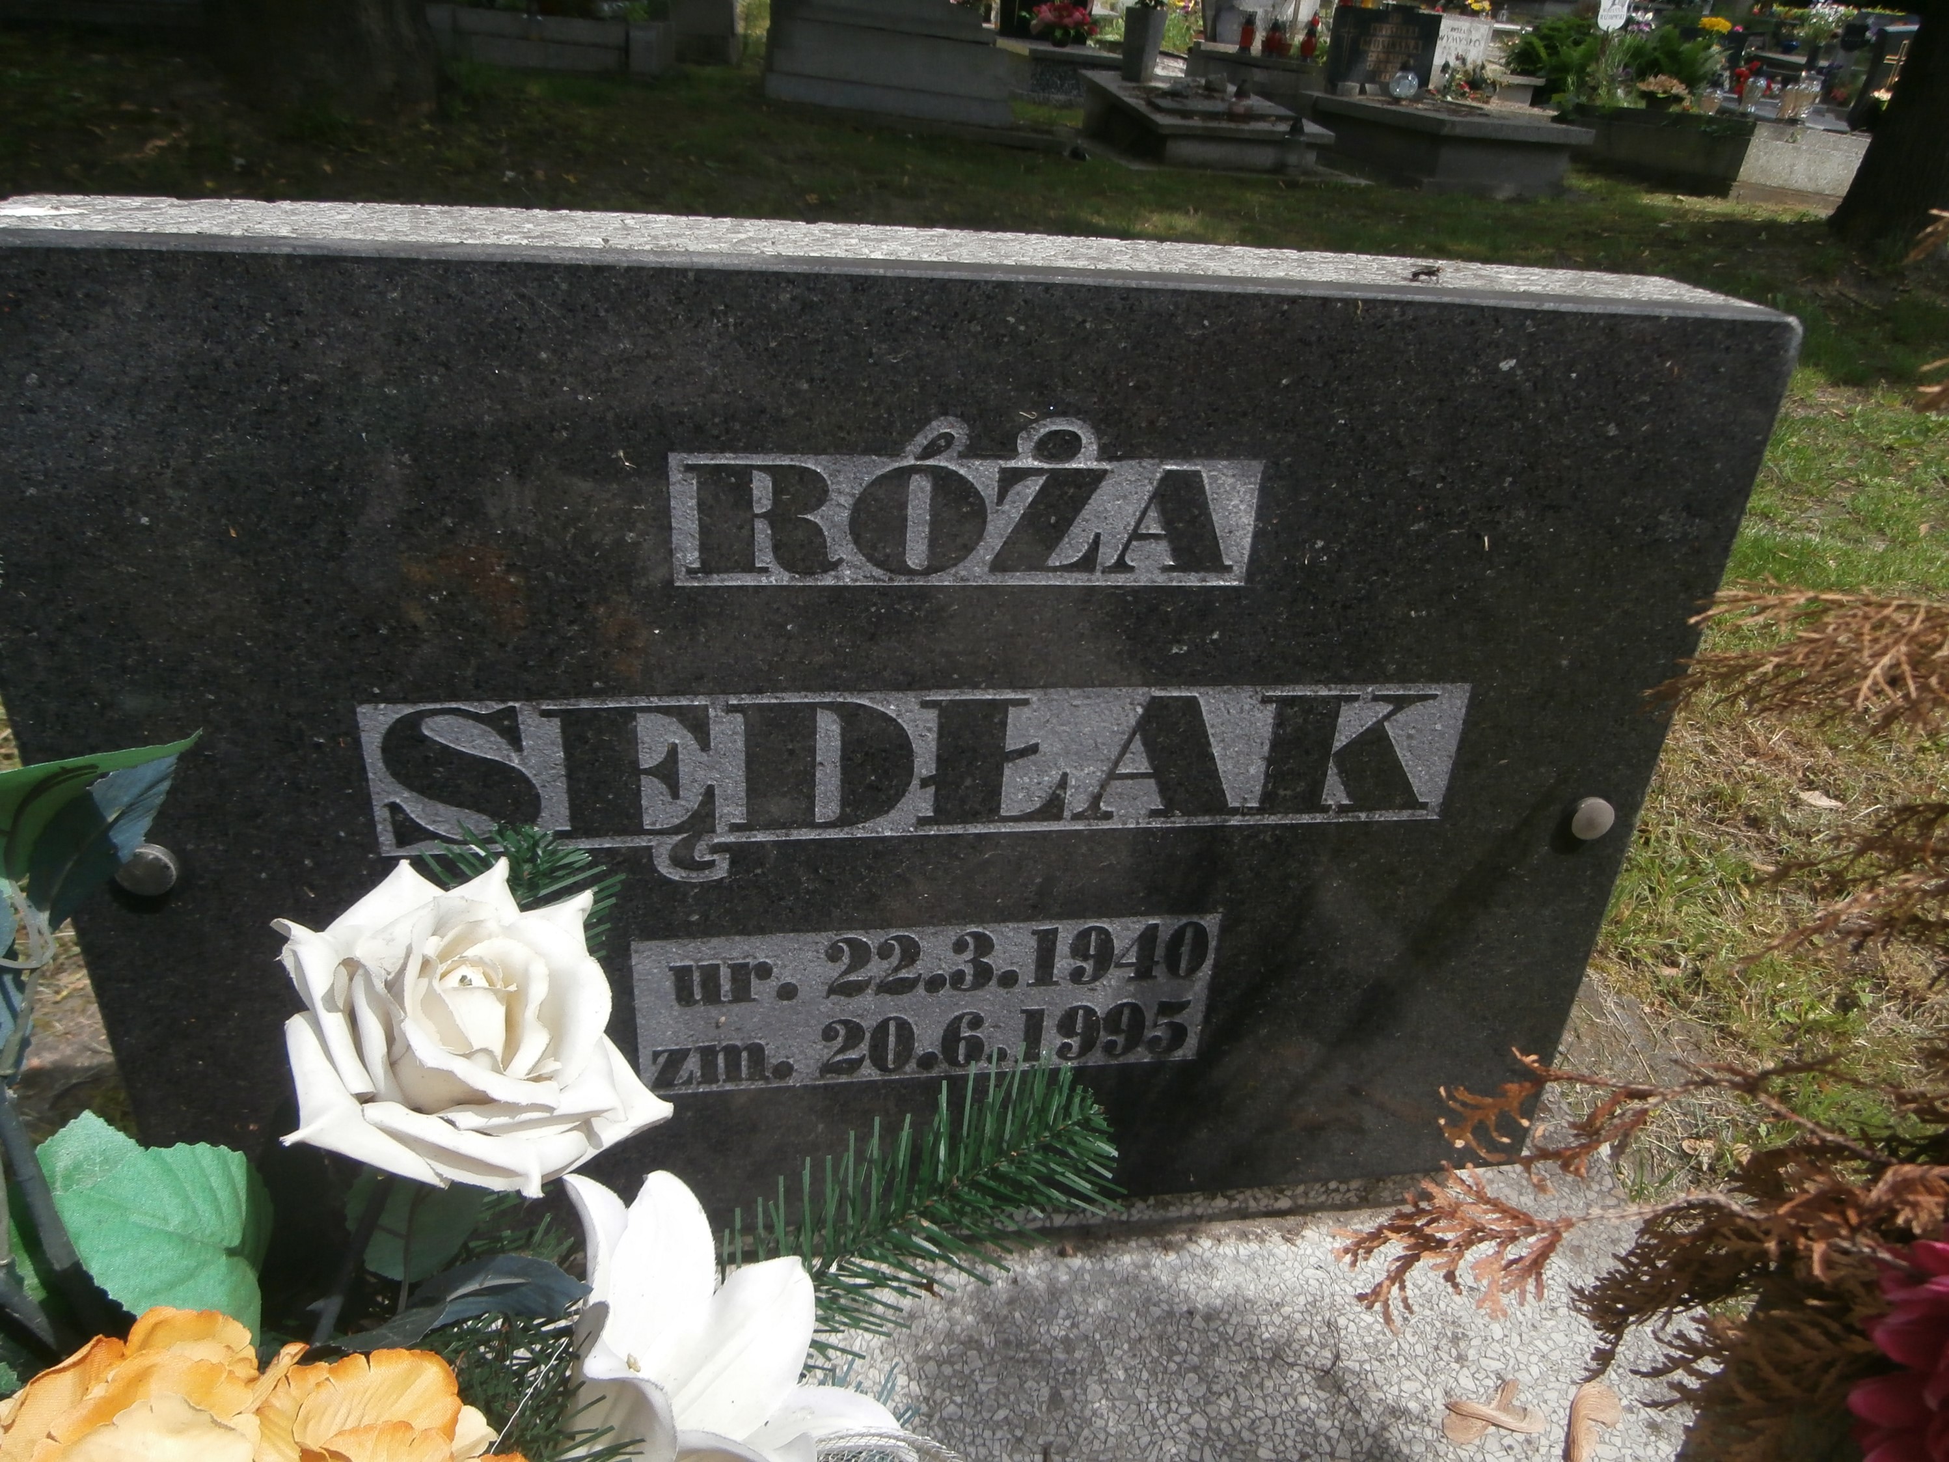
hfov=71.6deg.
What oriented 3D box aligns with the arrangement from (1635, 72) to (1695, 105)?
[{"bbox_3d":[3.438,-3.191,6.750,0.285,0.185,0.270,13,33,13],"label":"arrangement"}]

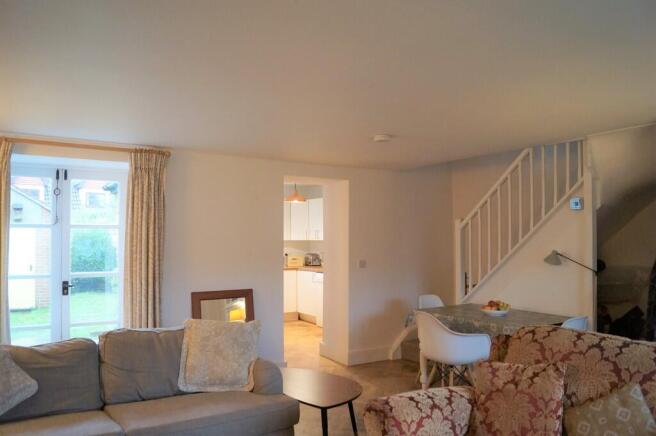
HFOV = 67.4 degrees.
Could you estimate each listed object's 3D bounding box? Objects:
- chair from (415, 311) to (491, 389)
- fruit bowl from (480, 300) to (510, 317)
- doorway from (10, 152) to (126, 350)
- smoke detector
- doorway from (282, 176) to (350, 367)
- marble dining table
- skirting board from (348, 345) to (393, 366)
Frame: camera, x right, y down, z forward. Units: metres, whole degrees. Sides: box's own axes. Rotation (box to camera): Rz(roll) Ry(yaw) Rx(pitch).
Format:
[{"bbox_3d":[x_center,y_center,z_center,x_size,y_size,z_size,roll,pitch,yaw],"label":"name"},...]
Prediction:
[{"bbox_3d":[1.066,1.217,4.208,0.600,0.820,0.620,1,-2,-23],"label":"chair"},{"bbox_3d":[1.528,0.822,4.474,0.280,0.125,0.280,0,-2,0],"label":"fruit bowl"},{"bbox_3d":[-2.316,0.573,4.345,1.060,2.120,0.280,1,-3,-32],"label":"doorway"},{"bbox_3d":[0.443,-0.644,3.995,0.140,0.042,0.140,0,-2,0],"label":"smoke detector"},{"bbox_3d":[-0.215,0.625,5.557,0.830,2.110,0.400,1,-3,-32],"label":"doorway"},{"bbox_3d":[1.477,1.258,4.436,0.880,0.755,1.150,1,-3,-32],"label":"marble dining table"},{"bbox_3d":[0.506,1.605,5.711,0.630,0.165,0.025,1,-3,-32],"label":"skirting board"}]

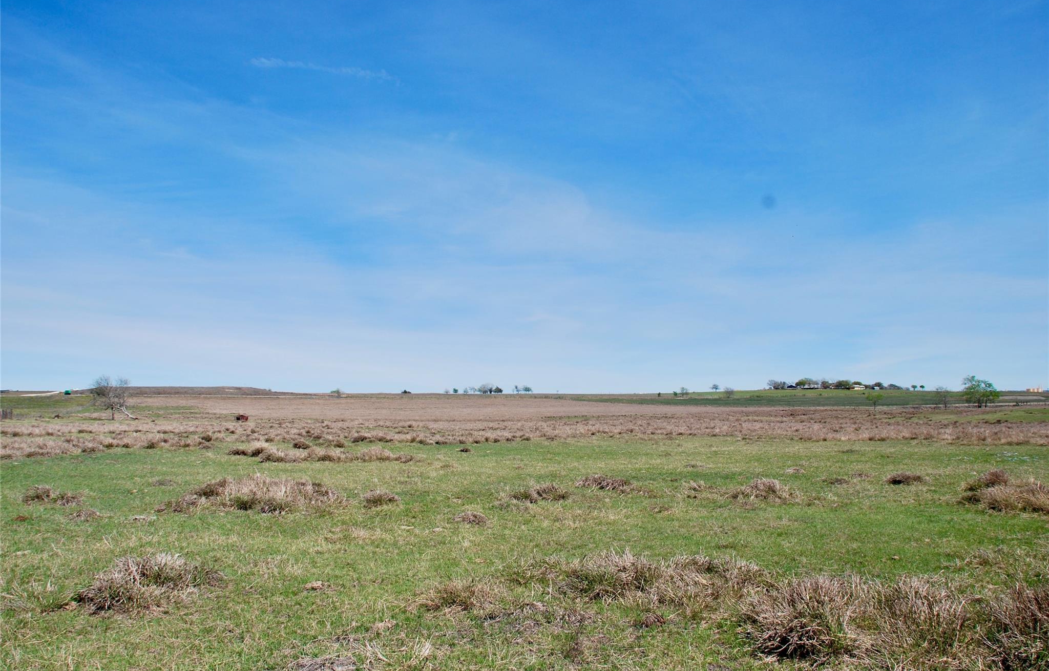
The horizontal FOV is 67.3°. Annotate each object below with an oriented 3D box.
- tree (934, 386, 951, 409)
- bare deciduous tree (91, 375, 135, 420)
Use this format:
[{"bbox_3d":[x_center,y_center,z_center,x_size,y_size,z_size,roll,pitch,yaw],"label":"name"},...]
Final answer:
[{"bbox_3d":[82.250,12.190,155.000,3.100,4.500,3.100,-2,-5,28],"label":"tree"},{"bbox_3d":[-44.920,6.790,86.000,4.300,4.900,4.200,2,-5,-27],"label":"bare deciduous tree"}]

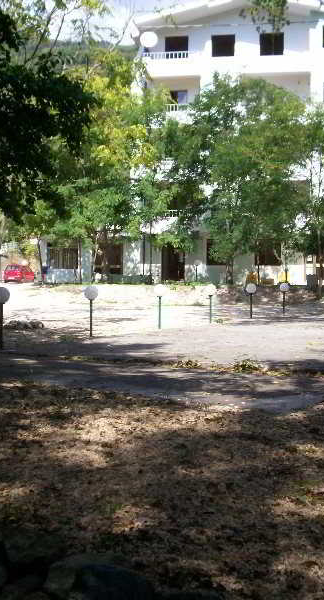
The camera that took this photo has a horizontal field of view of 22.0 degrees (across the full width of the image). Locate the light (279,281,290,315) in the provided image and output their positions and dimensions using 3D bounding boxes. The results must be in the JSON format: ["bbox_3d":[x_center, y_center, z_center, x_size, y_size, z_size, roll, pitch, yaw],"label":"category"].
[{"bbox_3d":[4.776,-0.033,32.496,0.335,1.240,0.335,0,2,0],"label":"light"}]

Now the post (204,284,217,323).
[{"bbox_3d":[1.544,0.120,26.211,0.335,1.240,0.335,0,2,0],"label":"post"}]

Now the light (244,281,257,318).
[{"bbox_3d":[3.156,0.044,29.346,0.335,1.240,0.335,0,2,0],"label":"light"}]

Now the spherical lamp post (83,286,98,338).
[{"bbox_3d":[-1.688,0.273,19.925,0.335,1.240,0.335,0,2,0],"label":"spherical lamp post"}]

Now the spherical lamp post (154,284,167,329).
[{"bbox_3d":[-0.041,0.195,23.128,0.335,1.240,0.335,0,2,0],"label":"spherical lamp post"}]

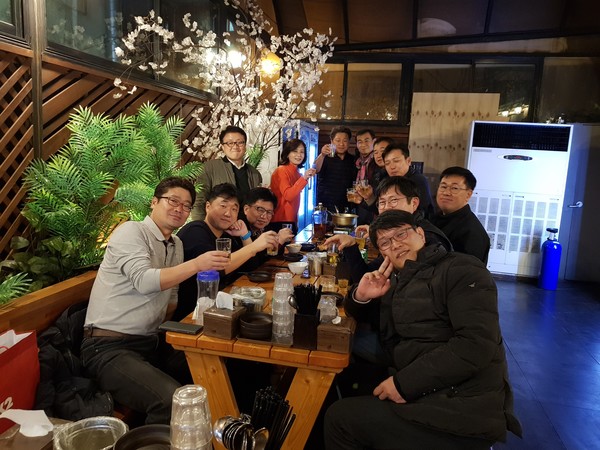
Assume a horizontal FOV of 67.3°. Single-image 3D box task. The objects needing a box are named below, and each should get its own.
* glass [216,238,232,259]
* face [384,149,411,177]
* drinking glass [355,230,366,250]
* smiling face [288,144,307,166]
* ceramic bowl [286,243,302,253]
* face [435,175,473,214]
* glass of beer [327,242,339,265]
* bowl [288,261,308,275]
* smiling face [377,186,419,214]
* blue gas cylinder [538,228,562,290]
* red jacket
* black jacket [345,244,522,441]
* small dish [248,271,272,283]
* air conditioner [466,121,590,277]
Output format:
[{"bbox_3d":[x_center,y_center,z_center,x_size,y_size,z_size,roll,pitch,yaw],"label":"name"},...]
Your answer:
[{"bbox_3d":[-0.312,0.109,1.860,0.064,0.118,0.064,3,8,0],"label":"glass"},{"bbox_3d":[0.653,-0.419,3.020,0.160,0.200,0.140,-5,11,40],"label":"face"},{"bbox_3d":[0.353,0.092,2.620,0.064,0.116,0.064,3,8,0],"label":"drinking glass"},{"bbox_3d":[-0.019,-0.652,4.200,0.150,0.200,0.130,-5,7,-20],"label":"smiling face"},{"bbox_3d":[-0.037,0.167,3.233,0.112,0.050,0.112,2,9,0],"label":"ceramic bowl"},{"bbox_3d":[0.768,-0.154,2.240,0.140,0.200,0.160,-2,5,-44],"label":"face"},{"bbox_3d":[0.170,0.154,2.360,0.064,0.118,0.064,3,8,0],"label":"glass of beer"},{"bbox_3d":[-0.011,0.256,2.640,0.117,0.056,0.117,2,9,0],"label":"bowl"},{"bbox_3d":[0.454,-0.091,2.100,0.160,0.200,0.140,1,7,39],"label":"smiling face"},{"bbox_3d":[2.906,0.378,5.194,0.195,0.720,0.195,4,9,13],"label":"blue gas cylinder"},{"bbox_3d":[-0.102,-0.303,4.200,0.290,0.570,0.400,10,11,39],"label":"red jacket"},{"bbox_3d":[0.476,0.404,1.620,0.480,0.640,0.570,-4,11,-36],"label":"black jacket"},{"bbox_3d":[-0.220,0.286,2.480,0.138,0.034,0.138,3,8,0],"label":"small dish"},{"bbox_3d":[2.673,-0.305,5.737,1.091,1.886,0.420,4,9,13],"label":"air conditioner"}]

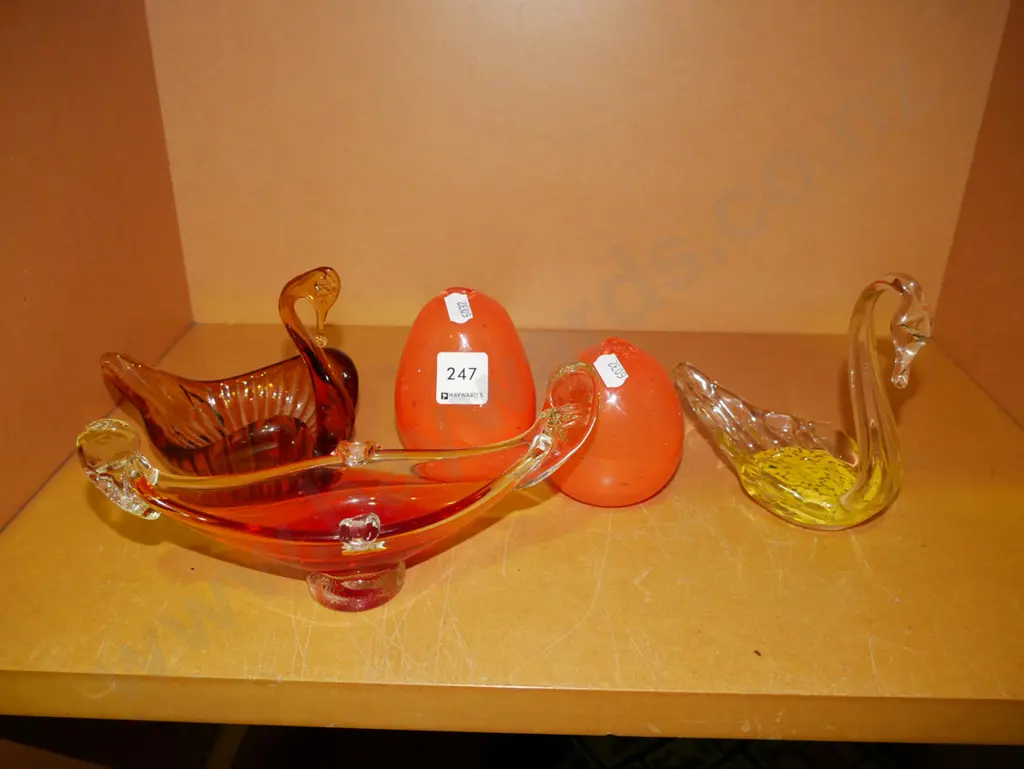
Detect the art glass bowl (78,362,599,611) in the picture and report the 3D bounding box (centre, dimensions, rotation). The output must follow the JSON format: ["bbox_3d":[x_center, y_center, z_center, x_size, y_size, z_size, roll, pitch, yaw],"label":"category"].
[{"bbox_3d":[-0.092,0.071,0.524,0.286,0.122,0.102,-5,27,-10],"label":"art glass bowl"}]

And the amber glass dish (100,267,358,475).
[{"bbox_3d":[-0.204,-0.010,0.643,0.184,0.160,0.082,6,27,10],"label":"amber glass dish"}]

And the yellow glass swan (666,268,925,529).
[{"bbox_3d":[0.191,0.006,0.600,0.163,0.175,0.075,7,27,13],"label":"yellow glass swan"}]

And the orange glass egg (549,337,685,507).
[{"bbox_3d":[0.074,0.025,0.625,0.095,0.118,0.095,1,26,1],"label":"orange glass egg"}]

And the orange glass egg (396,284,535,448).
[{"bbox_3d":[-0.035,-0.003,0.658,0.105,0.137,0.105,1,26,1],"label":"orange glass egg"}]

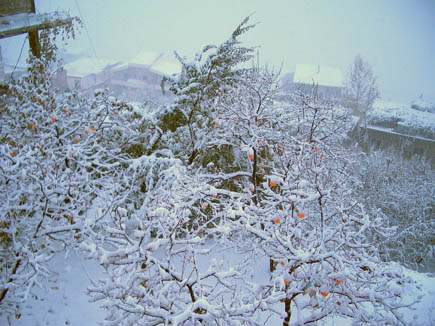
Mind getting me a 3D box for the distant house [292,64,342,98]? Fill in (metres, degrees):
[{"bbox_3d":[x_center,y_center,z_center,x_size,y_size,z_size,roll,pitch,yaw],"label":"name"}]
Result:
[{"bbox_3d":[14.846,-12.604,68.000,8.100,5.200,5.800,1,10,-8],"label":"distant house"}]

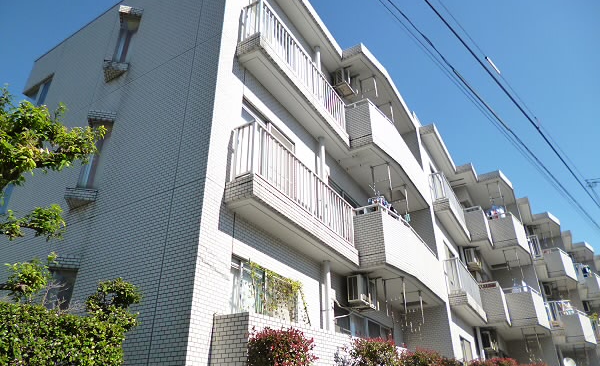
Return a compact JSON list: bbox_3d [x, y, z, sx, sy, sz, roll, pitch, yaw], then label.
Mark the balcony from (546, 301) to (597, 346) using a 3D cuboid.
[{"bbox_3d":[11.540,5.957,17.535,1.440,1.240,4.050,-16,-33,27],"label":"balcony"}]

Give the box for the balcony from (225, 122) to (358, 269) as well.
[{"bbox_3d":[0.066,0.460,7.439,0.487,1.274,3.620,-17,-33,26],"label":"balcony"}]

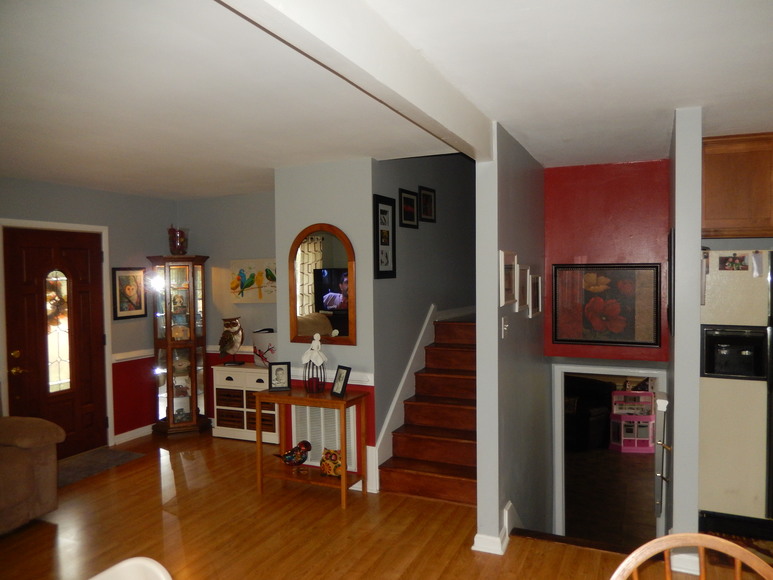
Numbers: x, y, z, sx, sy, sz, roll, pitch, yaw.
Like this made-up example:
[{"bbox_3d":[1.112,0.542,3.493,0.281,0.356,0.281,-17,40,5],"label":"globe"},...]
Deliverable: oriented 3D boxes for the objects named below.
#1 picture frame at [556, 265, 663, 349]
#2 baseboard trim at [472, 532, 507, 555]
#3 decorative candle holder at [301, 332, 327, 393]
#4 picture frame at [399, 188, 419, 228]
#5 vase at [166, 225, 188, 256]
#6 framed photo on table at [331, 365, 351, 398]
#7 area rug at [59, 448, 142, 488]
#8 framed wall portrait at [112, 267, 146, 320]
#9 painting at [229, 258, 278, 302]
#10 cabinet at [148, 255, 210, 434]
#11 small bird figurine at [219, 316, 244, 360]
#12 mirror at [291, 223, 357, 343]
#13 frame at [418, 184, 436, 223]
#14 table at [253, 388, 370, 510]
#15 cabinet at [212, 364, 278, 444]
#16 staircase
[{"bbox_3d":[1.731,0.119,4.430,0.790,0.650,0.030,0,2,25],"label":"picture frame"},{"bbox_3d":[0.628,1.484,3.340,0.185,0.095,0.190,0,2,25],"label":"baseboard trim"},{"bbox_3d":[-0.528,0.542,4.167,0.195,0.436,0.190,-1,2,0],"label":"decorative candle holder"},{"bbox_3d":[0.194,-0.681,4.730,0.025,0.310,0.390,0,2,25],"label":"picture frame"},{"bbox_3d":[-2.182,-0.513,5.830,0.220,0.310,0.220,0,2,25],"label":"vase"},{"bbox_3d":[-0.319,0.666,4.039,0.030,0.213,0.150,21,-12,-38],"label":"framed photo on table"},{"bbox_3d":[-2.617,1.516,4.780,0.510,0.010,0.930,0,2,25],"label":"area rug"},{"bbox_3d":[-2.529,0.033,5.513,0.025,0.490,0.380,0,2,25],"label":"framed wall portrait"},{"bbox_3d":[-1.278,-0.085,5.658,0.700,0.440,0.035,0,2,25],"label":"painting"},{"bbox_3d":[-2.167,0.567,5.941,0.620,1.810,0.440,-1,2,-20],"label":"cabinet"},{"bbox_3d":[-1.585,0.501,5.709,0.200,0.440,0.220,-3,3,-42],"label":"small bird figurine"},{"bbox_3d":[-0.499,-0.045,4.303,0.600,0.925,0.035,0,2,25],"label":"mirror"},{"bbox_3d":[0.377,-0.769,5.086,0.022,0.312,0.400,0,2,25],"label":"frame"},{"bbox_3d":[-0.554,1.139,4.143,0.800,0.750,0.330,0,2,25],"label":"table"},{"bbox_3d":[-1.348,1.127,5.574,0.790,0.700,0.270,0,2,25],"label":"cabinet"},{"bbox_3d":[0.610,0.910,4.515,0.900,1.160,1.260,0,2,25],"label":"staircase"}]

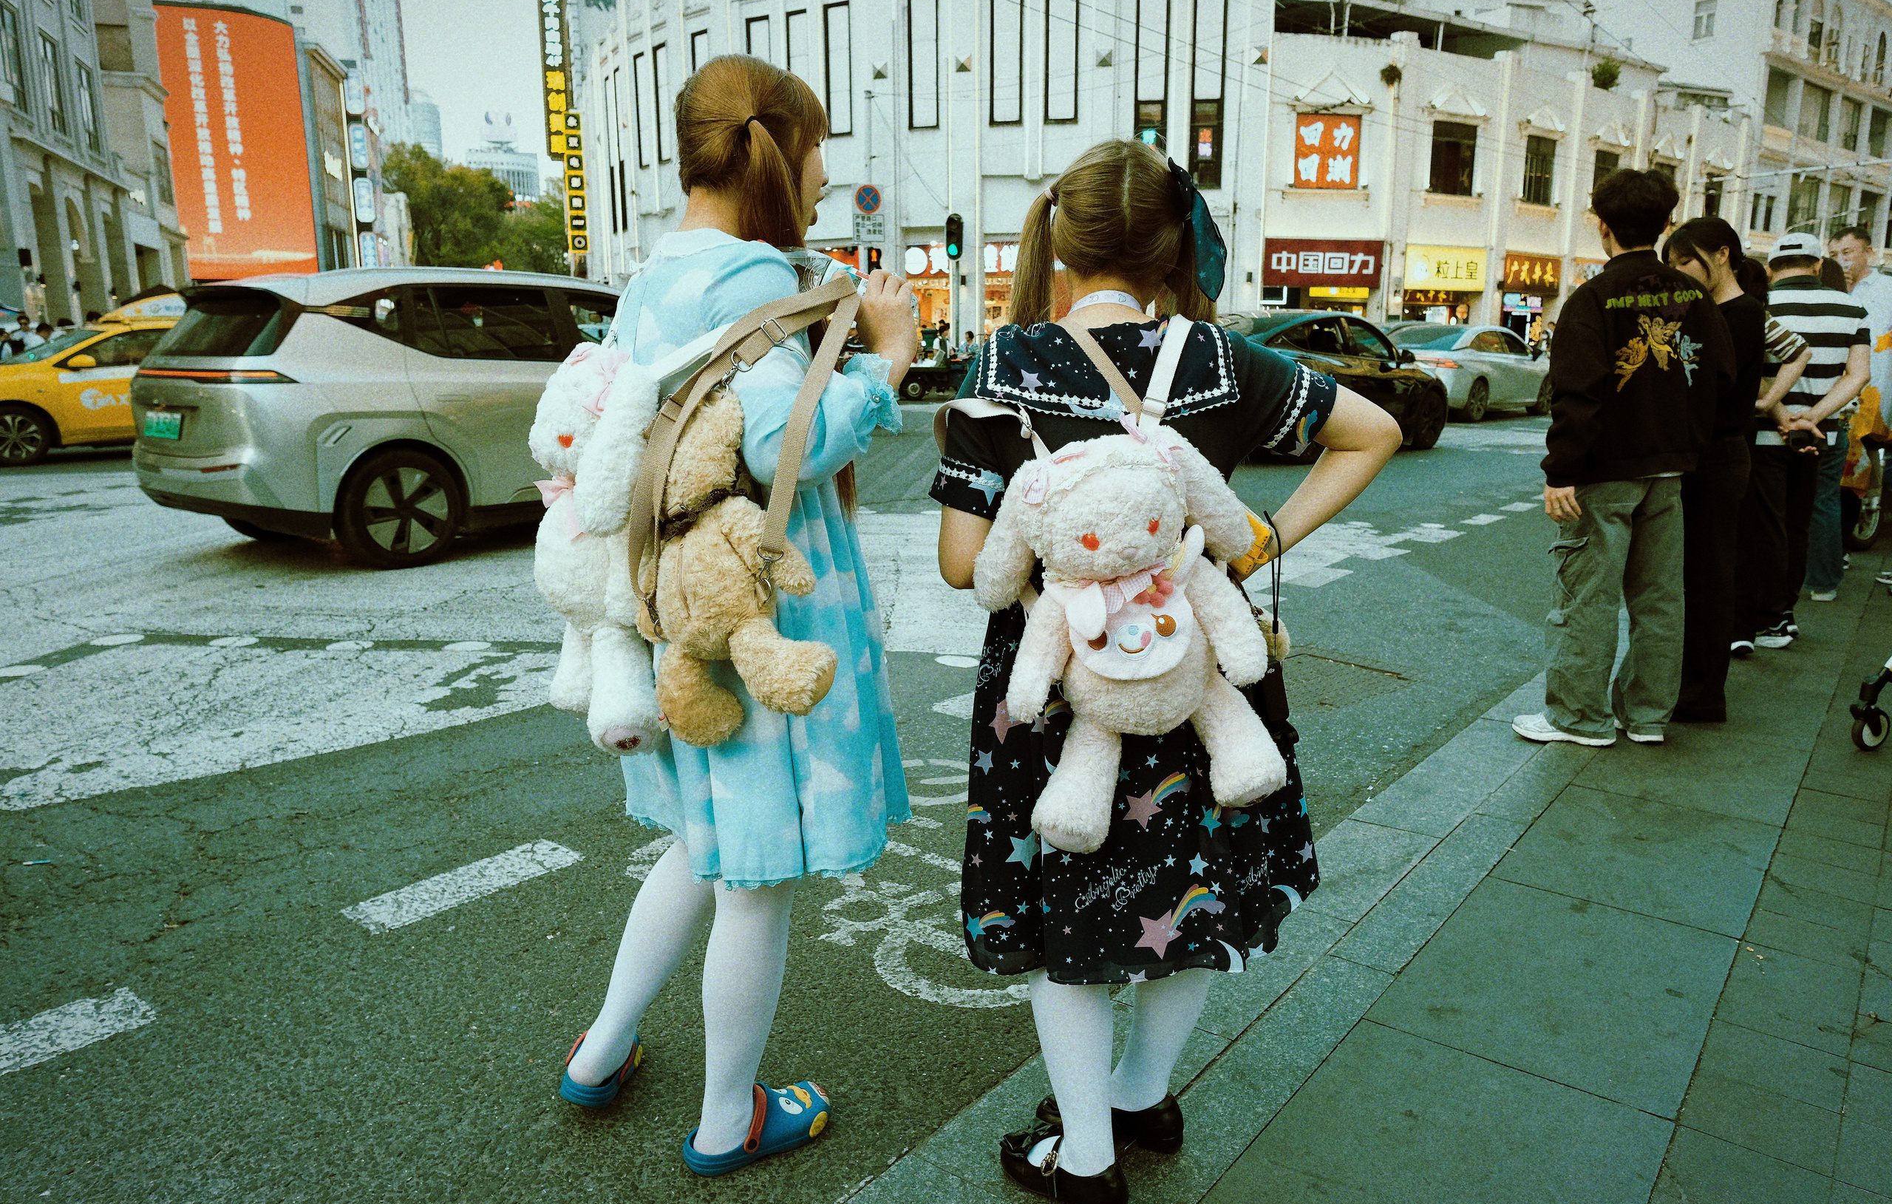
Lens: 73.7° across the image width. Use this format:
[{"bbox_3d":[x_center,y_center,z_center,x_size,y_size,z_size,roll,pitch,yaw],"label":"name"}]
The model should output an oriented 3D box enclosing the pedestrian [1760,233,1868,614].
[{"bbox_3d":[3.646,-0.697,5.395,0.500,1.680,0.380,6,13,27],"label":"pedestrian"}]

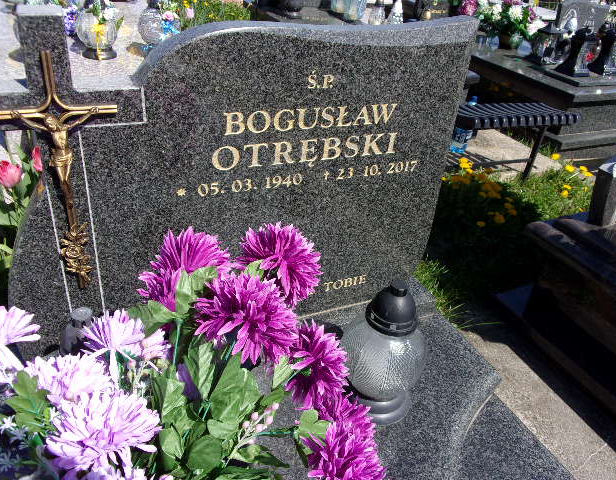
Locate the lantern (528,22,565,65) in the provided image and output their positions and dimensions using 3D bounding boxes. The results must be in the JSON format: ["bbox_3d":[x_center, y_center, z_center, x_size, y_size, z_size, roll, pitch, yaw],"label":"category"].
[{"bbox_3d":[1.921,-1.556,4.100,0.200,0.310,0.200,-9,34,-22],"label":"lantern"}]

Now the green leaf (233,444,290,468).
[{"bbox_3d":[-0.062,0.289,0.690,0.077,0.025,0.036,0,52,-6],"label":"green leaf"}]

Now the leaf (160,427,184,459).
[{"bbox_3d":[-0.174,0.260,0.665,0.036,0.018,0.045,-11,62,-20],"label":"leaf"}]

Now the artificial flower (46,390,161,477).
[{"bbox_3d":[-0.257,0.243,0.650,0.128,0.080,0.100,-9,34,-22],"label":"artificial flower"}]

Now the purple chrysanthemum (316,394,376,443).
[{"bbox_3d":[0.058,0.265,0.755,0.080,0.070,0.090,11,31,10],"label":"purple chrysanthemum"}]

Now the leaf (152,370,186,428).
[{"bbox_3d":[-0.185,0.211,0.690,0.046,0.025,0.078,6,63,-11],"label":"leaf"}]

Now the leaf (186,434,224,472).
[{"bbox_3d":[-0.133,0.272,0.660,0.050,0.018,0.055,0,56,-11],"label":"leaf"}]

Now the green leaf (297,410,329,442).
[{"bbox_3d":[0.008,0.276,0.770,0.045,0.018,0.042,-17,52,-16],"label":"green leaf"}]

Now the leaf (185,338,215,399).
[{"bbox_3d":[-0.149,0.177,0.720,0.042,0.025,0.088,-6,71,-13],"label":"leaf"}]

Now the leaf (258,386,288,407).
[{"bbox_3d":[-0.051,0.234,0.770,0.042,0.015,0.028,-23,57,-22],"label":"leaf"}]

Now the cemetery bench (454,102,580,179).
[{"bbox_3d":[1.145,-0.539,3.020,0.690,0.440,0.238,-9,35,-23],"label":"cemetery bench"}]

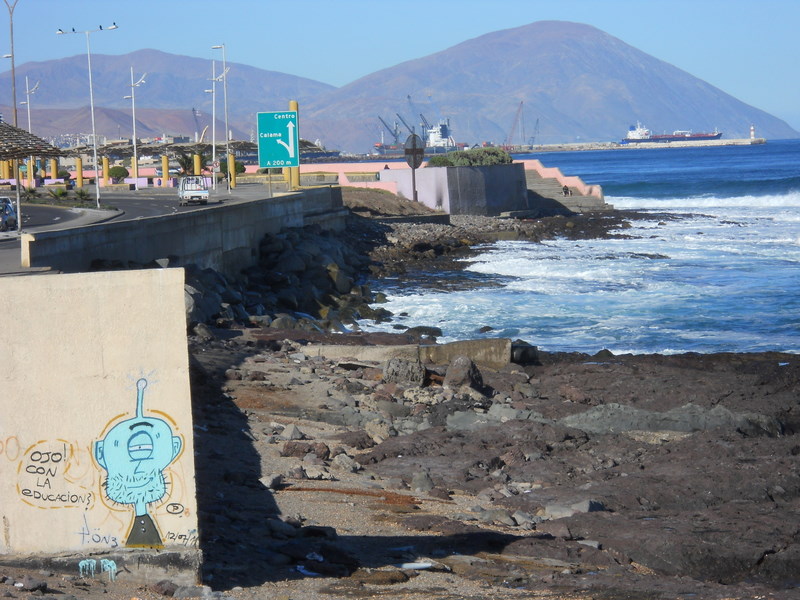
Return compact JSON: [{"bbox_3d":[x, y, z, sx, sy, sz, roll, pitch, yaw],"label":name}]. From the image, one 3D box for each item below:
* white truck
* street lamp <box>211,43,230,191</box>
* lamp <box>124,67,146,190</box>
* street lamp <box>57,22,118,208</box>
[{"bbox_3d":[-14.021,-7.384,209.850,1.700,2.070,4.800,-2,3,-8],"label":"white truck"},{"bbox_3d":[-14.423,-14.550,249.639,1.200,12.050,0.350,-2,3,-8],"label":"street lamp"},{"bbox_3d":[-25.662,-16.757,302.802,2.400,12.080,0.450,-3,3,-20],"label":"lamp"},{"bbox_3d":[-20.605,-12.175,206.706,4.150,12.100,0.400,-2,3,0],"label":"street lamp"}]

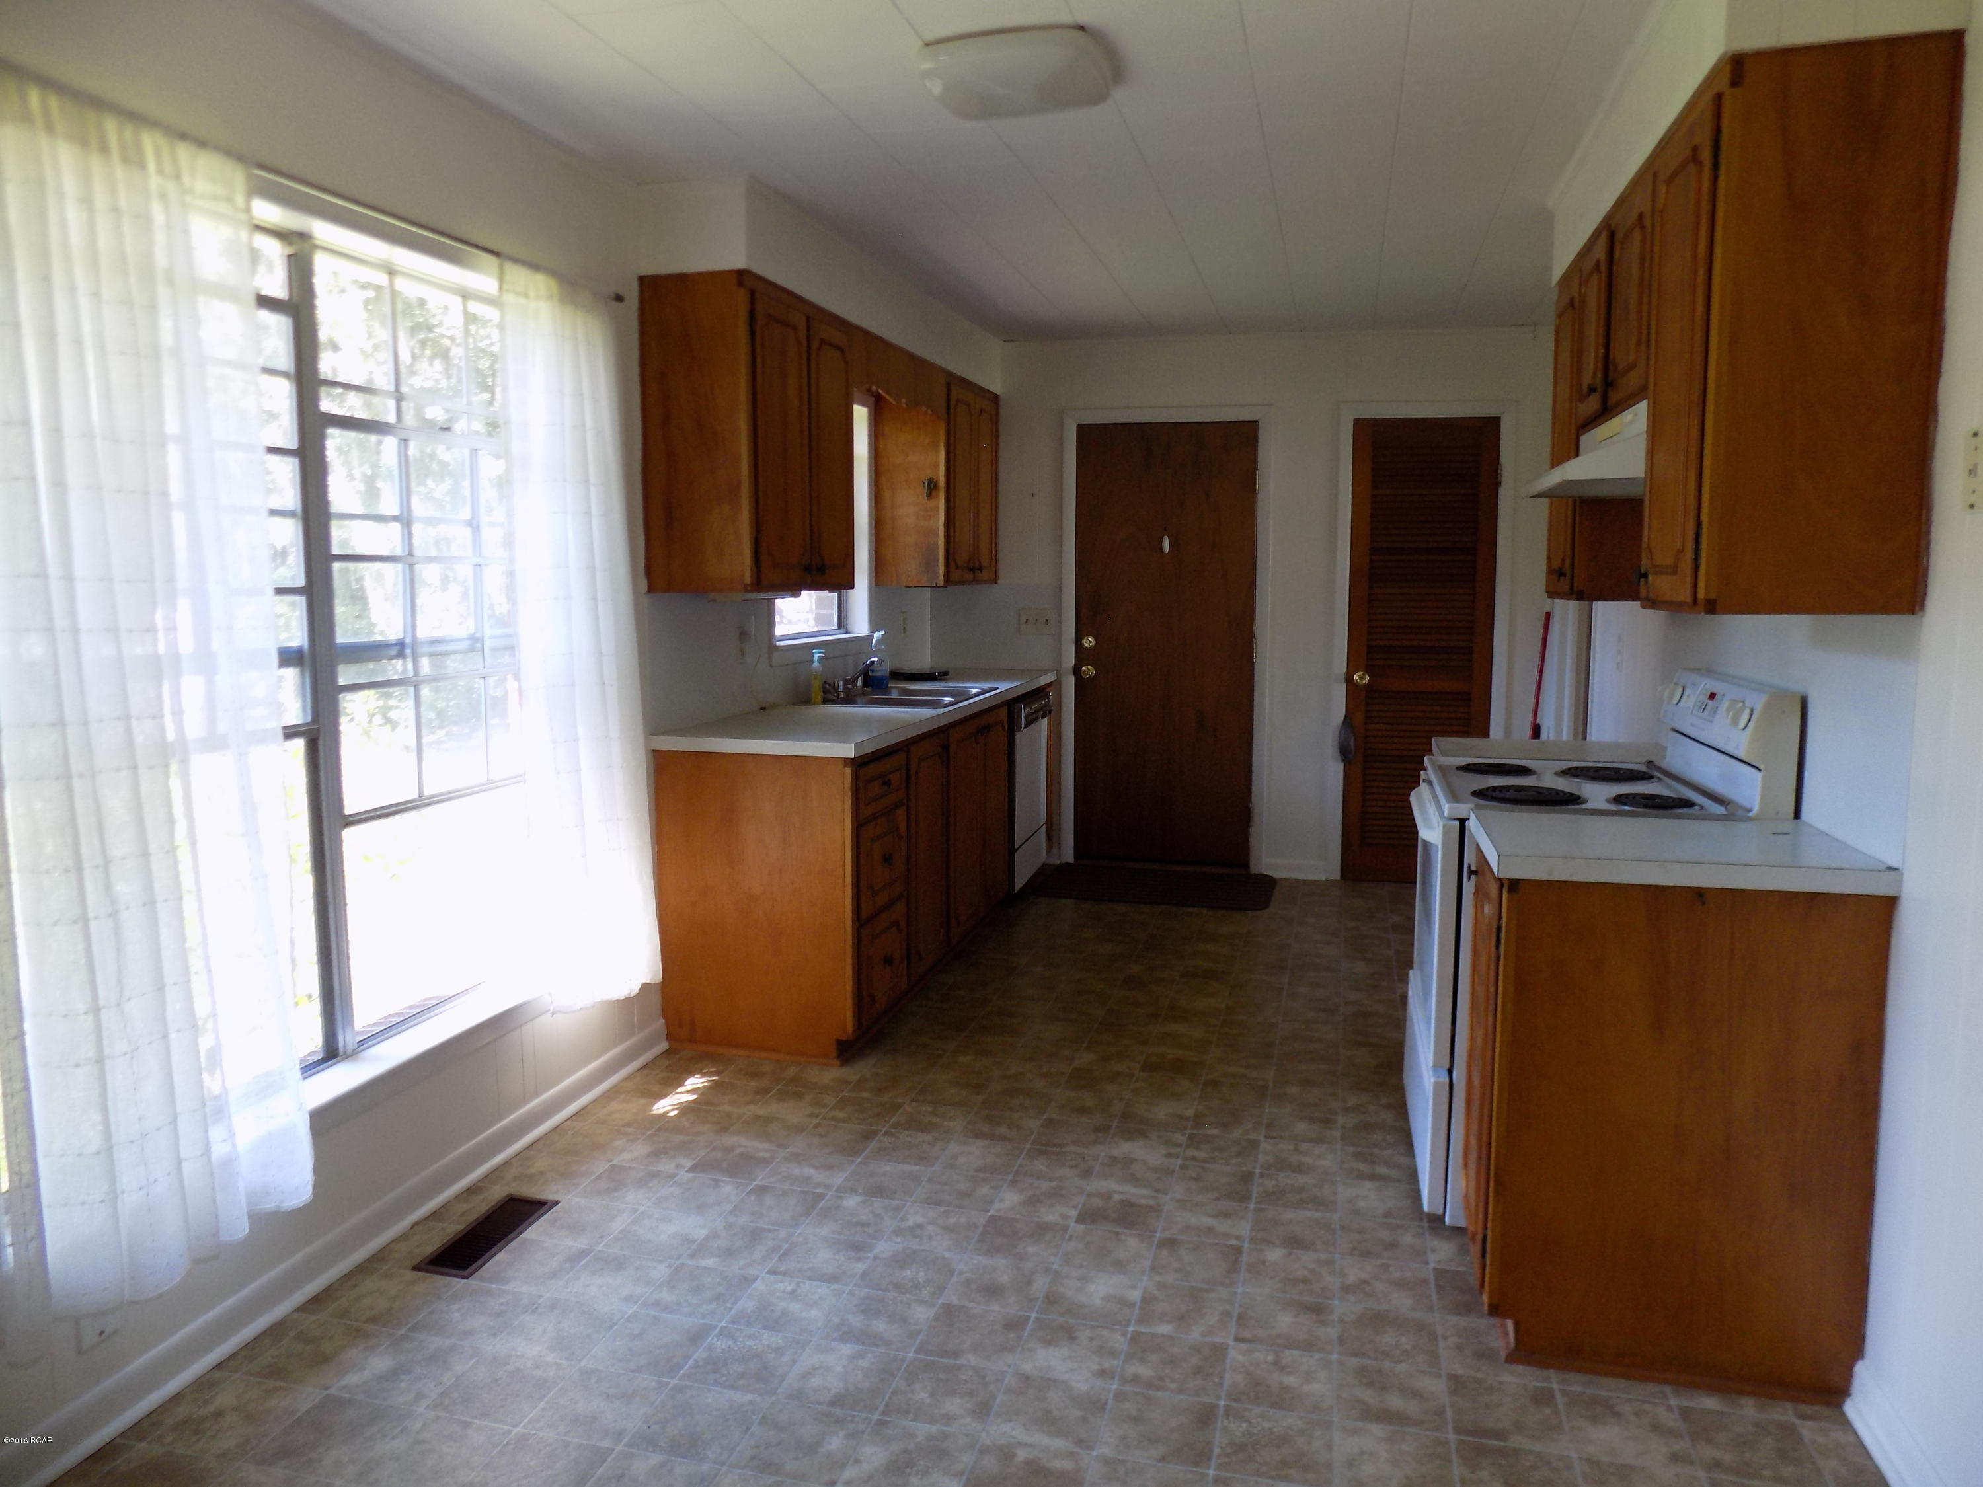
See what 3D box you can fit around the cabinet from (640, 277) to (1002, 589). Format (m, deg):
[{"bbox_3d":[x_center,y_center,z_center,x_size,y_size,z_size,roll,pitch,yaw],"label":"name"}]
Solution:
[{"bbox_3d":[-0.460,-1.014,4.911,0.350,0.863,2.682,1,7,15],"label":"cabinet"}]

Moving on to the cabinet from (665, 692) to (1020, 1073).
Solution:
[{"bbox_3d":[-0.428,0.353,4.636,0.616,0.879,1.849,1,7,15],"label":"cabinet"}]

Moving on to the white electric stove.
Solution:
[{"bbox_3d":[1.275,0.423,2.962,0.659,1.132,0.750,1,7,15],"label":"white electric stove"}]

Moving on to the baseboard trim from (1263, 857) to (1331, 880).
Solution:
[{"bbox_3d":[1.391,0.572,6.014,0.310,0.090,0.018,1,7,15],"label":"baseboard trim"}]

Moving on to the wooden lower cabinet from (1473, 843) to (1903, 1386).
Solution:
[{"bbox_3d":[1.180,0.630,2.396,0.588,0.865,0.426,1,7,15],"label":"wooden lower cabinet"}]

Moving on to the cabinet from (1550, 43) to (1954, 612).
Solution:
[{"bbox_3d":[1.444,-0.707,2.748,0.319,0.826,1.627,1,7,15],"label":"cabinet"}]

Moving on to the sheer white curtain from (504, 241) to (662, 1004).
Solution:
[{"bbox_3d":[-1.009,-0.225,3.279,0.100,1.770,0.545,1,7,15],"label":"sheer white curtain"}]

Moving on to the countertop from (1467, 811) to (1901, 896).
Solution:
[{"bbox_3d":[1.177,0.184,2.323,0.578,0.039,0.457,1,7,15],"label":"countertop"}]

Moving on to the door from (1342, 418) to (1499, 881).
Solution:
[{"bbox_3d":[1.871,-0.390,5.778,0.599,2.035,0.040,1,7,15],"label":"door"}]

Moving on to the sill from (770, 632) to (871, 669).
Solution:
[{"bbox_3d":[-0.657,-0.370,5.030,0.100,0.093,1.010,1,7,15],"label":"sill"}]

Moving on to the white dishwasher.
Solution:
[{"bbox_3d":[-0.100,0.201,5.840,0.596,0.840,0.625,1,7,15],"label":"white dishwasher"}]

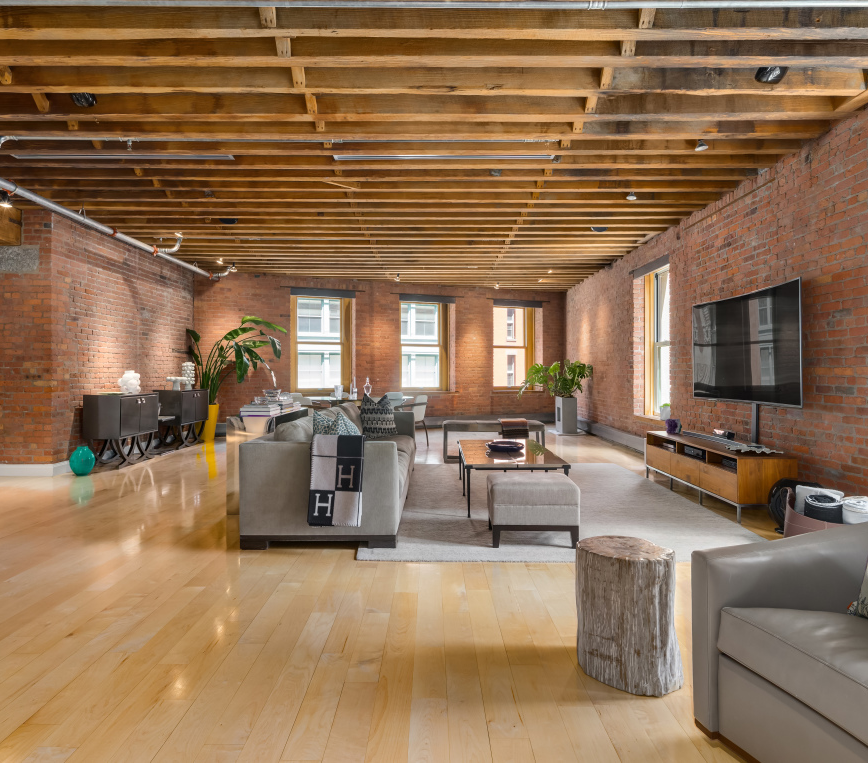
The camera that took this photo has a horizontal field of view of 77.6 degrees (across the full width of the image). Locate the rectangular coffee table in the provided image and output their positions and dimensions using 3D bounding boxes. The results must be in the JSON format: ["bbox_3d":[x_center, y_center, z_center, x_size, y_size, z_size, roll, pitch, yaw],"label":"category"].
[{"bbox_3d":[0.638,0.823,4.838,0.790,0.403,1.516,0,0,0],"label":"rectangular coffee table"}]

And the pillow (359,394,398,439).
[{"bbox_3d":[-0.607,0.387,5.998,0.473,0.462,0.183,3,-14,-23],"label":"pillow"}]

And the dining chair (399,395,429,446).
[{"bbox_3d":[-0.344,0.618,8.600,0.537,0.779,0.548,0,0,3],"label":"dining chair"}]

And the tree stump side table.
[{"bbox_3d":[0.693,0.831,1.956,0.331,0.451,0.312,0,0,-6],"label":"tree stump side table"}]

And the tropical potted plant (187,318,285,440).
[{"bbox_3d":[-3.300,-0.051,9.267,1.612,2.096,1.290,0,0,0],"label":"tropical potted plant"}]

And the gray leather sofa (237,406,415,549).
[{"bbox_3d":[-0.720,0.633,4.880,0.968,0.806,3.010,0,0,0],"label":"gray leather sofa"}]

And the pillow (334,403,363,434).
[{"bbox_3d":[-0.881,0.423,5.644,0.269,0.398,0.688,-9,0,0],"label":"pillow"}]

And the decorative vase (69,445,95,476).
[{"bbox_3d":[-3.913,0.885,6.020,0.288,0.328,0.279,0,0,0],"label":"decorative vase"}]

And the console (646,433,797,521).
[{"bbox_3d":[2.435,0.789,4.795,0.414,0.478,1.752,0,0,1],"label":"console"}]

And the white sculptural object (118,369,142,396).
[{"bbox_3d":[-3.938,0.013,6.987,0.258,0.306,0.282,0,0,6],"label":"white sculptural object"}]

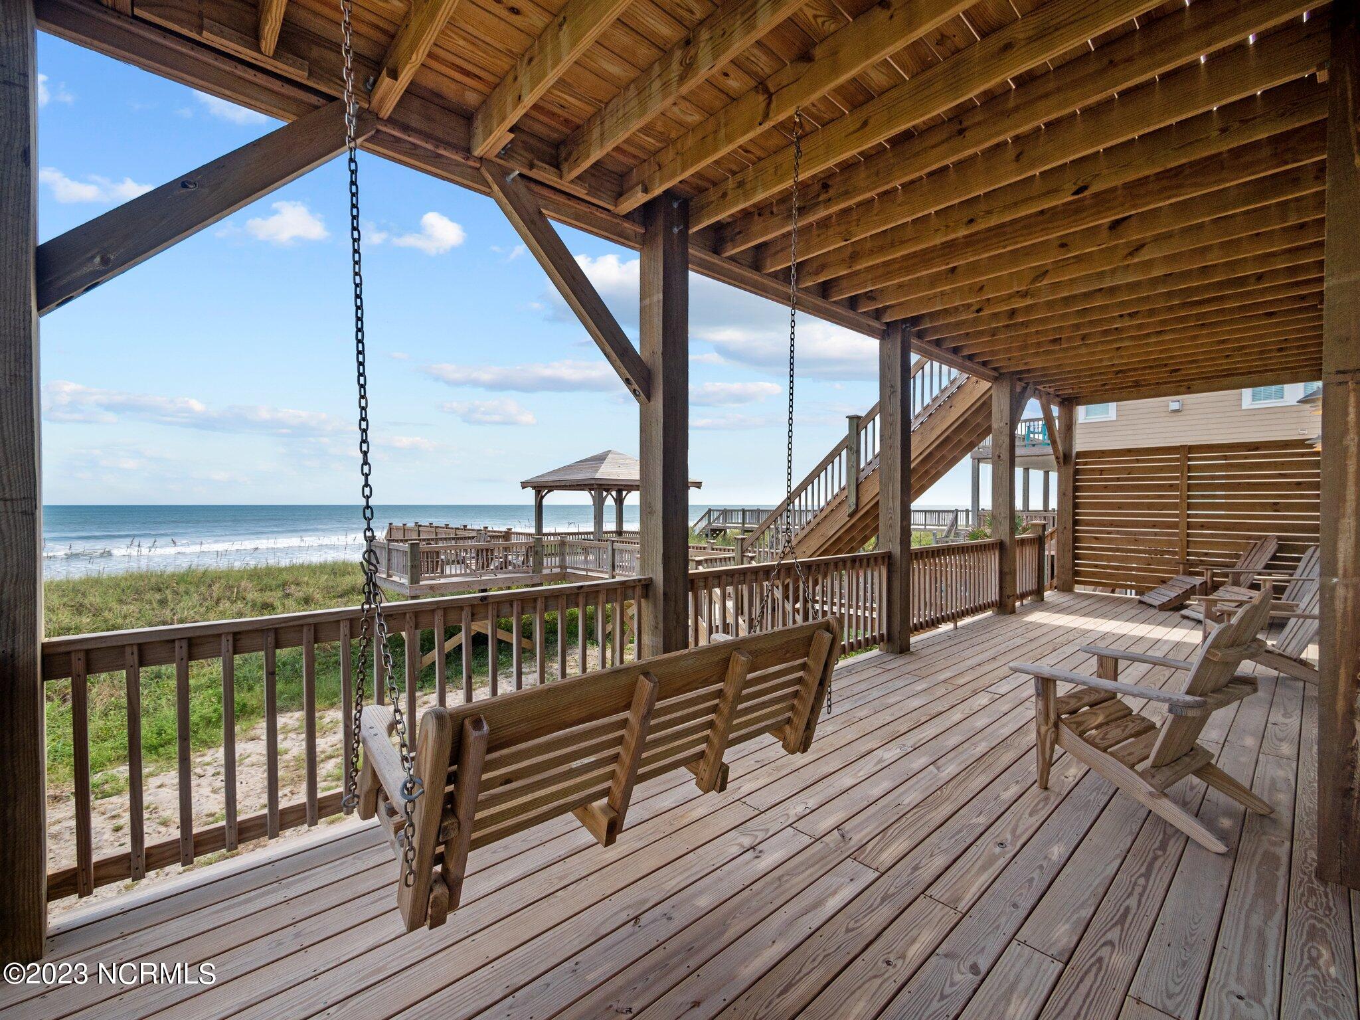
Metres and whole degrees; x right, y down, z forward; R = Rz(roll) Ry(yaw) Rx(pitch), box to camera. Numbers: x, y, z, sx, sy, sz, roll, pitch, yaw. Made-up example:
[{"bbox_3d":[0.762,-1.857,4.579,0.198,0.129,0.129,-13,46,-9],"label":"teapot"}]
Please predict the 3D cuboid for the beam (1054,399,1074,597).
[{"bbox_3d":[6.239,-0.227,8.838,0.198,3.050,0.198,0,1,-41],"label":"beam"}]

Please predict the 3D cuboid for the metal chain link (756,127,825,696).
[{"bbox_3d":[0.467,-0.461,2.362,0.110,2.550,0.460,0,1,-41],"label":"metal chain link"}]

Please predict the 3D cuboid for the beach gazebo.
[{"bbox_3d":[-2.478,-0.174,19.319,4.450,3.750,4.750,0,1,-41],"label":"beach gazebo"}]

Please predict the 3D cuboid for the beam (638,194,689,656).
[{"bbox_3d":[-0.104,-0.251,3.376,0.198,3.200,0.198,0,1,-41],"label":"beam"}]

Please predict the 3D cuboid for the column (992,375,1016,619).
[{"bbox_3d":[4.162,-0.210,7.050,0.198,3.050,0.198,0,1,-41],"label":"column"}]

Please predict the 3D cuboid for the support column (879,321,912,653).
[{"bbox_3d":[2.044,-0.218,5.226,0.198,3.100,0.198,0,1,-41],"label":"support column"}]

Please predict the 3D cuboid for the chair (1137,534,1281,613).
[{"bbox_3d":[6.889,0.814,7.180,1.200,0.990,0.730,0,1,25],"label":"chair"}]

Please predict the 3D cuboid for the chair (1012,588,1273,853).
[{"bbox_3d":[2.200,0.856,2.648,0.740,1.000,0.880,0,1,-37],"label":"chair"}]

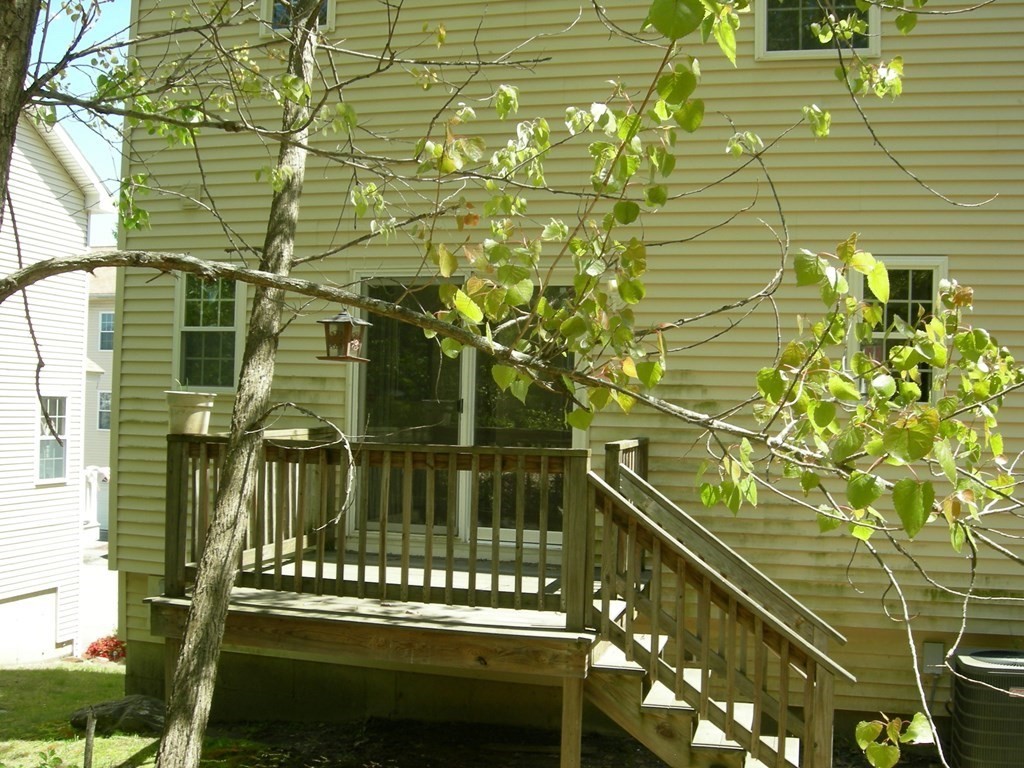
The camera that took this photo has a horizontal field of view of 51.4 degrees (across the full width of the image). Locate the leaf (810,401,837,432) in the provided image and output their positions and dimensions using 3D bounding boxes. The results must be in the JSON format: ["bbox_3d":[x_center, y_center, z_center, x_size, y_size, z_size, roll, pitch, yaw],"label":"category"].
[{"bbox_3d":[0.936,0.098,3.200,0.075,0.093,0.020,1,0,16],"label":"leaf"}]

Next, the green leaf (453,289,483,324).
[{"bbox_3d":[-0.134,-0.233,3.200,0.090,0.108,0.030,1,-1,6],"label":"green leaf"}]

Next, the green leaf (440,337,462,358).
[{"bbox_3d":[-0.182,-0.110,3.200,0.066,0.066,0.025,1,-1,6],"label":"green leaf"}]

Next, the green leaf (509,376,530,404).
[{"bbox_3d":[0.024,0.021,3.400,0.067,0.086,0.020,1,0,0],"label":"green leaf"}]

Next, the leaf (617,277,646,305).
[{"bbox_3d":[0.382,-0.298,3.400,0.093,0.086,0.020,1,0,6],"label":"leaf"}]

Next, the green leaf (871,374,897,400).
[{"bbox_3d":[1.116,0.011,3.200,0.075,0.075,0.020,1,0,19],"label":"green leaf"}]

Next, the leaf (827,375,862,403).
[{"bbox_3d":[0.999,0.013,3.200,0.108,0.066,0.020,37,10,0],"label":"leaf"}]

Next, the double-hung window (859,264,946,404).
[{"bbox_3d":[2.703,-0.357,7.390,0.610,1.030,0.100,1,0,12],"label":"double-hung window"}]

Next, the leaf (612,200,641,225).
[{"bbox_3d":[0.366,-0.548,3.400,0.086,0.073,0.020,1,0,6],"label":"leaf"}]

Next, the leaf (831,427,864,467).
[{"bbox_3d":[1.008,0.188,3.200,0.087,0.126,0.020,30,0,17],"label":"leaf"}]

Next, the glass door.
[{"bbox_3d":[-0.341,0.194,7.811,1.680,1.930,0.100,1,-1,14],"label":"glass door"}]

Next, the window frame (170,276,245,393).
[{"bbox_3d":[-2.366,-0.414,8.328,0.620,0.960,0.100,1,-1,14],"label":"window frame"}]

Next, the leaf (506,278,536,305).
[{"bbox_3d":[0.025,-0.275,3.200,0.084,0.084,0.025,1,-1,6],"label":"leaf"}]

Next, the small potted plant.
[{"bbox_3d":[-1.811,0.138,6.000,0.285,0.290,0.285,1,-1,14],"label":"small potted plant"}]

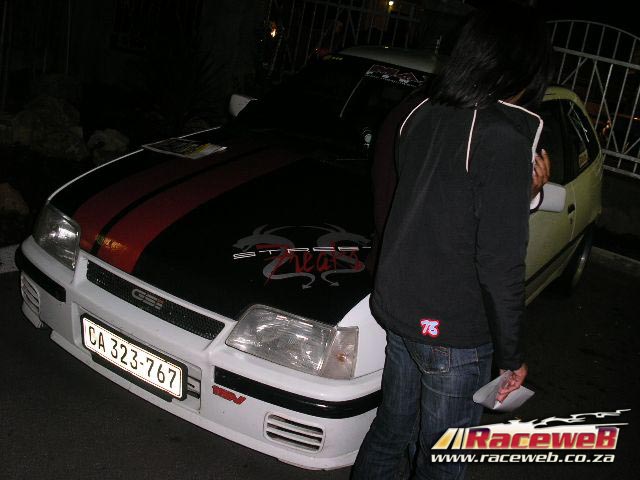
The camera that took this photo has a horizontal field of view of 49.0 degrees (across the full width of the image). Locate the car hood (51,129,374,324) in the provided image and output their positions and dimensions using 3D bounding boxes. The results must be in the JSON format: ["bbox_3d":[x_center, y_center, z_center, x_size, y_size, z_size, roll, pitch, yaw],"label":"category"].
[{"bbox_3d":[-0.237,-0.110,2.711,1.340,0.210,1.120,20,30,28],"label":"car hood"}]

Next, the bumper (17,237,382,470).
[{"bbox_3d":[-0.514,0.341,2.519,1.620,0.430,0.460,20,21,28],"label":"bumper"}]

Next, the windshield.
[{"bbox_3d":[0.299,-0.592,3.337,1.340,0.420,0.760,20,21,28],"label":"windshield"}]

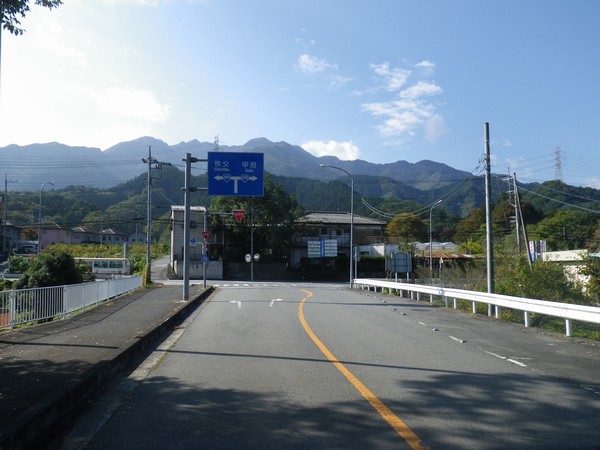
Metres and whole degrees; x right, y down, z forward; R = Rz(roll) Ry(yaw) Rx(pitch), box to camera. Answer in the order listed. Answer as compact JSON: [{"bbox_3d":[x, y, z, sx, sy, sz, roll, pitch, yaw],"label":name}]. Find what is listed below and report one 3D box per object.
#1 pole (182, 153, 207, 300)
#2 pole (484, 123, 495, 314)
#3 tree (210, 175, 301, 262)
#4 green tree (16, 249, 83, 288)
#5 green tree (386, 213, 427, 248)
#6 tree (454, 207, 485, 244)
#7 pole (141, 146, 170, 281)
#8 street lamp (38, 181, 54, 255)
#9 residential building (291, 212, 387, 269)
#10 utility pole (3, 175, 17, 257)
[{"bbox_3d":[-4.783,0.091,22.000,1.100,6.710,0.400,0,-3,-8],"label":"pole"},{"bbox_3d":[6.131,-0.175,15.700,0.250,6.280,0.250,0,-3,0],"label":"pole"},{"bbox_3d":[-5.410,-0.243,59.000,11.200,11.550,9.500,0,-3,0],"label":"tree"},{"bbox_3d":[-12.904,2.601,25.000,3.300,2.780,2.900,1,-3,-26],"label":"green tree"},{"bbox_3d":[18.873,1.506,86.000,6.900,7.440,6.500,-1,-3,12],"label":"green tree"},{"bbox_3d":[35.133,0.515,100.000,6.600,8.650,6.200,-1,-3,19],"label":"tree"},{"bbox_3d":[-12.655,-0.854,42.500,2.400,12.040,1.200,0,-3,-8],"label":"pole"},{"bbox_3d":[-26.640,0.289,51.000,1.600,9.830,0.500,0,-3,0],"label":"street lamp"},{"bbox_3d":[5.077,2.143,64.000,11.300,7.580,7.600,1,-3,-11],"label":"residential building"},{"bbox_3d":[-40.635,-1.191,68.000,1.900,11.770,0.900,0,-3,0],"label":"utility pole"}]

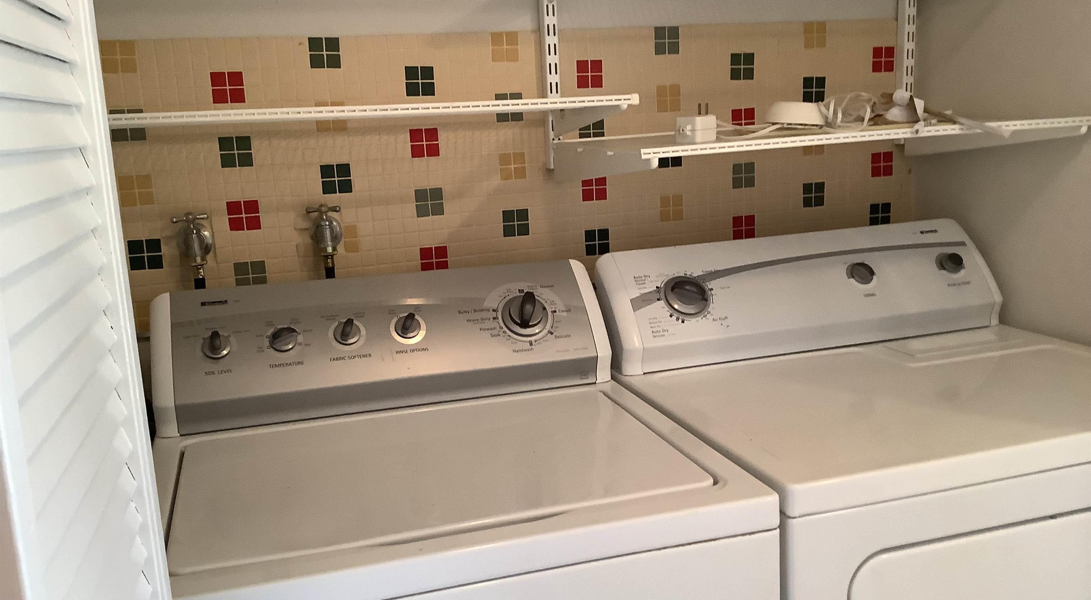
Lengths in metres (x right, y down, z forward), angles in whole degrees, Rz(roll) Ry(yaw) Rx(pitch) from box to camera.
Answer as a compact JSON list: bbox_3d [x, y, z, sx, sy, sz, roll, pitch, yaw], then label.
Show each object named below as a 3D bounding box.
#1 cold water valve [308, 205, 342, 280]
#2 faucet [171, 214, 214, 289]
[{"bbox_3d":[-0.356,-0.099,1.592,0.057,0.117,0.065,-7,12,-17],"label":"cold water valve"},{"bbox_3d":[-0.550,-0.080,1.530,0.057,0.117,0.065,-7,12,-17],"label":"faucet"}]

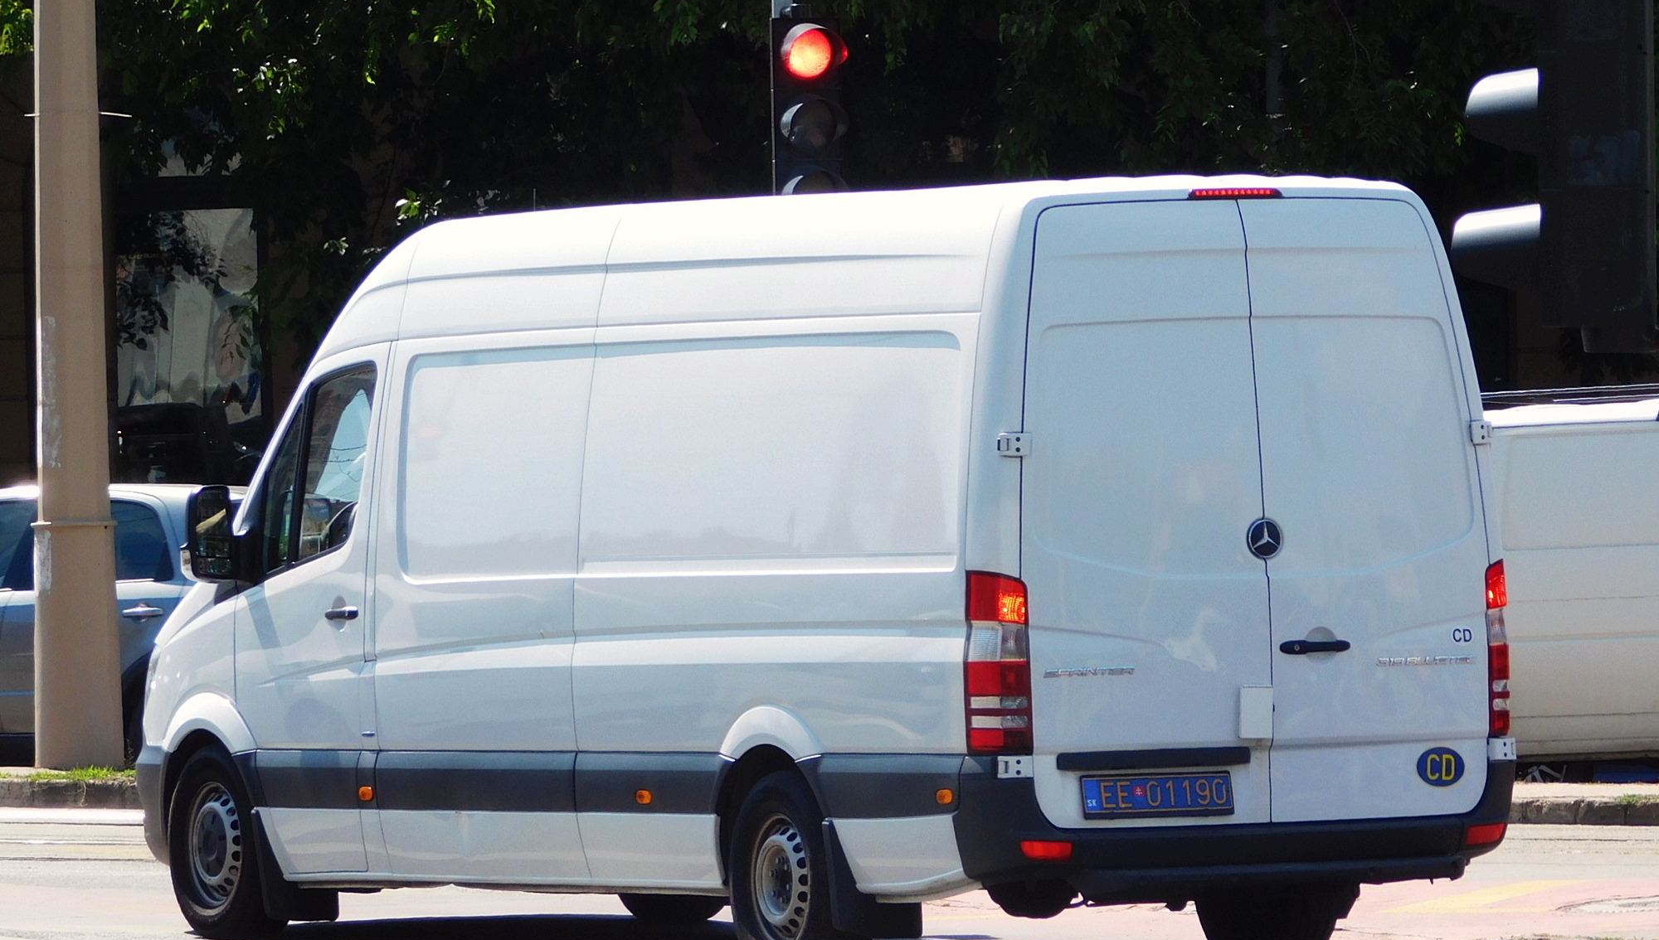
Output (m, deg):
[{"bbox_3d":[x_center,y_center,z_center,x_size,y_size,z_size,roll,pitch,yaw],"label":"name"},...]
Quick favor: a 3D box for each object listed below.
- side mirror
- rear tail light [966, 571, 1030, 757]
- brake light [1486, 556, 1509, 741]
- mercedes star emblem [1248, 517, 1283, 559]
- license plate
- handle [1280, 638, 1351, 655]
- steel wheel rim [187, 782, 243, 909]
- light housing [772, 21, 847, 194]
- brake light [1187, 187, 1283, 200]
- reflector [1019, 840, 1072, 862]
[{"bbox_3d":[-2.190,0.222,44.885,0.190,0.335,0.130,-1,0,-28],"label":"side mirror"},{"bbox_3d":[0.539,0.613,40.217,0.155,0.575,0.170,-1,0,-28],"label":"rear tail light"},{"bbox_3d":[2.145,0.575,41.065,0.155,0.575,0.170,-1,0,-28],"label":"brake light"},{"bbox_3d":[1.388,0.216,40.530,0.131,0.131,0.022,-1,0,-28],"label":"mercedes star emblem"},{"bbox_3d":[1.039,1.024,40.384,0.530,0.125,0.020,-1,0,-28],"label":"license plate"},{"bbox_3d":[1.548,0.563,40.603,0.235,0.044,0.050,-1,0,-28],"label":"handle"},{"bbox_3d":[-2.112,1.332,45.354,0.160,0.443,0.443,-1,1,-28],"label":"steel wheel rim"},{"bbox_3d":[-0.070,-1.298,47.800,0.260,0.810,0.300,-1,1,-14],"label":"light housing"},{"bbox_3d":[1.293,-0.882,40.660,0.335,0.042,0.045,-1,0,-28],"label":"brake light"},{"bbox_3d":[0.688,1.206,40.179,0.170,0.060,0.045,-1,0,-23],"label":"reflector"}]

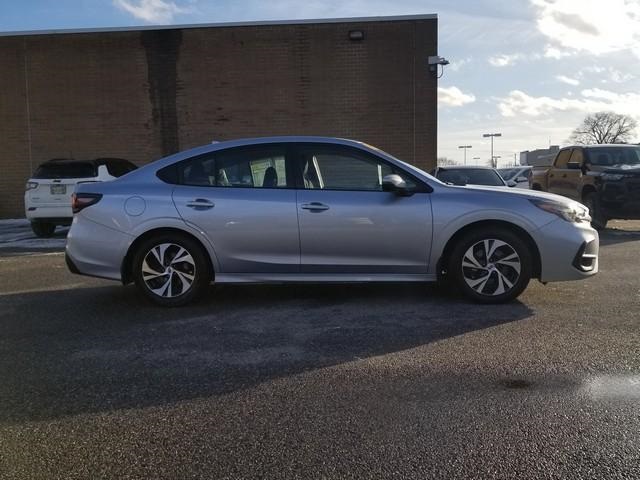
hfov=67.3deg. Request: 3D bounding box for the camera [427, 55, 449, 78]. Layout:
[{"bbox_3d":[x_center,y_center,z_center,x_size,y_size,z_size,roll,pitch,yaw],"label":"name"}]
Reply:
[{"bbox_3d":[3.200,-4.650,12.900,0.550,0.550,0.350,-1,5,5],"label":"camera"}]

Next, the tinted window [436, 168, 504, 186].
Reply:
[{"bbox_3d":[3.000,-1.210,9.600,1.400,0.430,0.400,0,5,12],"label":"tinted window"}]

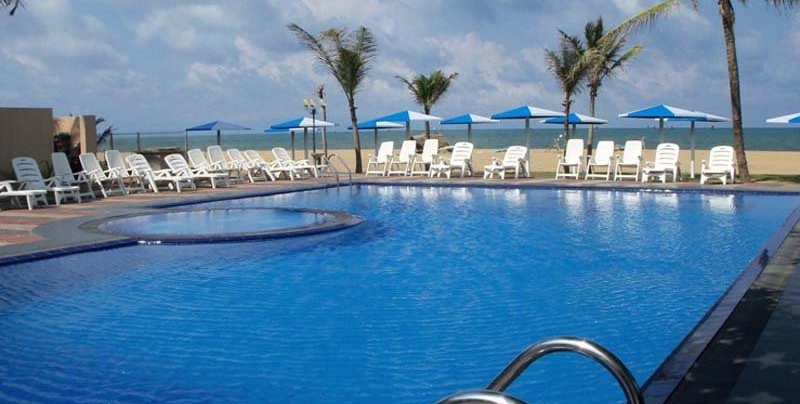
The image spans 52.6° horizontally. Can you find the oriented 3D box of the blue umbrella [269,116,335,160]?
[{"bbox_3d":[-3.274,-1.857,28.092,2.450,2.130,2.450,-1,5,0],"label":"blue umbrella"}]

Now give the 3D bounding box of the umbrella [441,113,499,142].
[{"bbox_3d":[2.543,-2.104,29.600,2.300,2.230,2.300,2,6,28],"label":"umbrella"}]

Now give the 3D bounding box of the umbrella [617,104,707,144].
[{"bbox_3d":[7.116,-1.571,21.992,2.450,2.130,2.450,-1,5,0],"label":"umbrella"}]

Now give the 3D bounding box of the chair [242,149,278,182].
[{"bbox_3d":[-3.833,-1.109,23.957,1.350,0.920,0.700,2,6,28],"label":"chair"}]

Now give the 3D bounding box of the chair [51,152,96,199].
[{"bbox_3d":[-7.124,-0.553,17.522,0.820,1.030,0.630,2,6,28],"label":"chair"}]

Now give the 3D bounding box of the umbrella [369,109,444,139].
[{"bbox_3d":[0.260,-1.920,26.593,2.450,2.150,2.450,-1,5,0],"label":"umbrella"}]

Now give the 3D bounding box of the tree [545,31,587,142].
[{"bbox_3d":[5.028,-2.983,24.500,1.350,4.400,1.350,-1,5,0],"label":"tree"}]

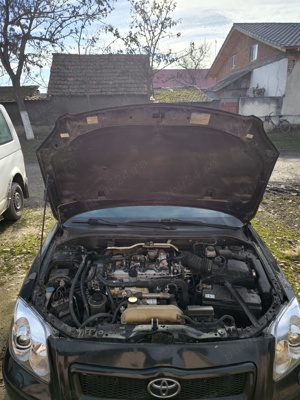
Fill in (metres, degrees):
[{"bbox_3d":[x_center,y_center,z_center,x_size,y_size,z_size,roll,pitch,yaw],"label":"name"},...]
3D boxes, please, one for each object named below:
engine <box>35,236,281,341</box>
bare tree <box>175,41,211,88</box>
[{"bbox_3d":[0.030,0.522,1.508,1.150,0.420,0.720,0,17,-1],"label":"engine"},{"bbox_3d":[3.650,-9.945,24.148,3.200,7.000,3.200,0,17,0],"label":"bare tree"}]

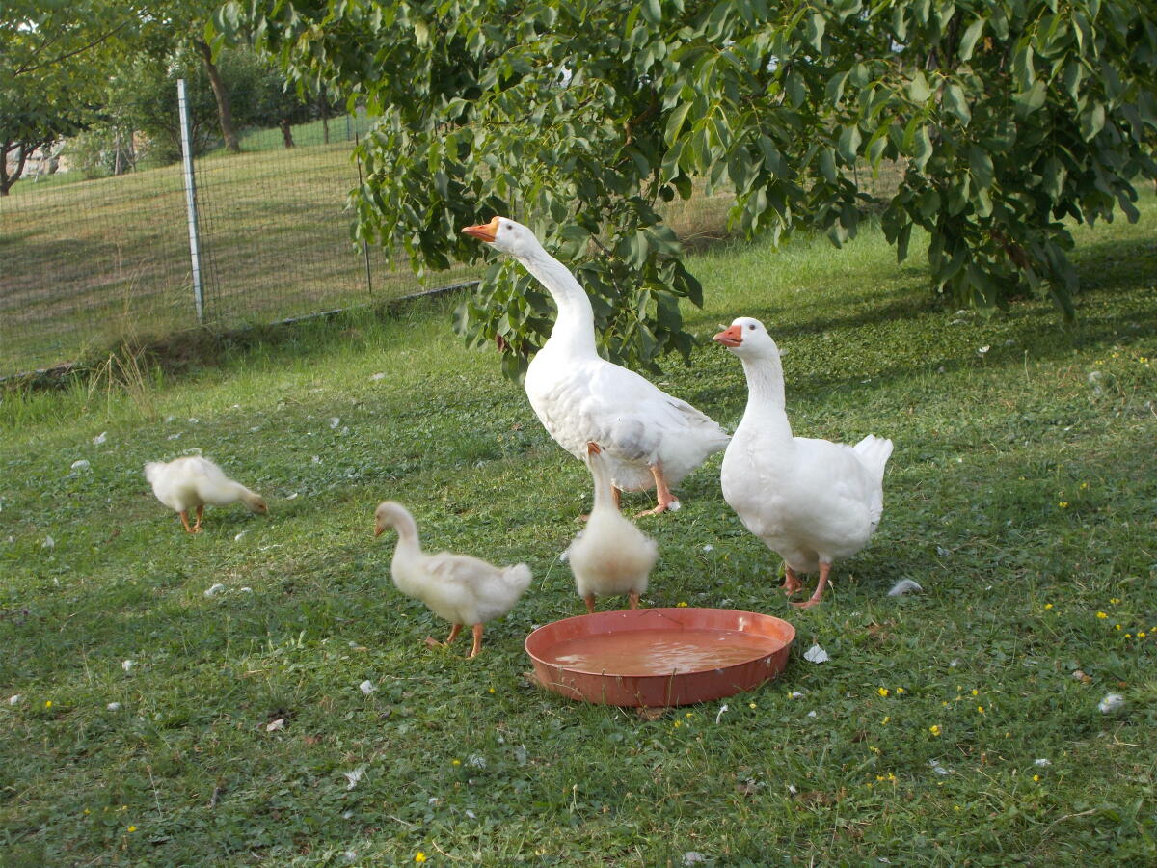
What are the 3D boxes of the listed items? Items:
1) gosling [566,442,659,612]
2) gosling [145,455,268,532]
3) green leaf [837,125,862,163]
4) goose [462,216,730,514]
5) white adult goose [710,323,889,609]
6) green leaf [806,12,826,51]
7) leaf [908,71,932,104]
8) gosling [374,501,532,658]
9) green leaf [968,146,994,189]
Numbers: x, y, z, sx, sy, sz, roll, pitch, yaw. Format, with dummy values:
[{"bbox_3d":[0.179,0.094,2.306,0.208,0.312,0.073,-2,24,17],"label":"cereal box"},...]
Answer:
[{"bbox_3d":[0.077,0.213,4.337,0.200,0.397,0.260,-2,9,6],"label":"gosling"},{"bbox_3d":[-1.073,0.169,5.598,0.333,0.217,0.150,-2,9,4],"label":"gosling"},{"bbox_3d":[0.994,-1.065,7.100,0.087,0.141,0.040,-3,9,0],"label":"green leaf"},{"bbox_3d":[0.047,-0.188,5.434,0.780,0.842,0.300,-7,9,-23],"label":"goose"},{"bbox_3d":[0.516,0.058,4.445,0.310,0.657,0.600,5,12,42],"label":"white adult goose"},{"bbox_3d":[0.871,-1.474,7.100,0.067,0.141,0.040,-3,9,0],"label":"green leaf"},{"bbox_3d":[1.248,-1.270,7.100,0.087,0.127,0.040,-3,9,0],"label":"leaf"},{"bbox_3d":[-0.269,0.305,4.171,0.340,0.334,0.150,-4,9,-8],"label":"gosling"},{"bbox_3d":[1.516,-1.004,7.300,0.090,0.167,0.040,-3,9,0],"label":"green leaf"}]

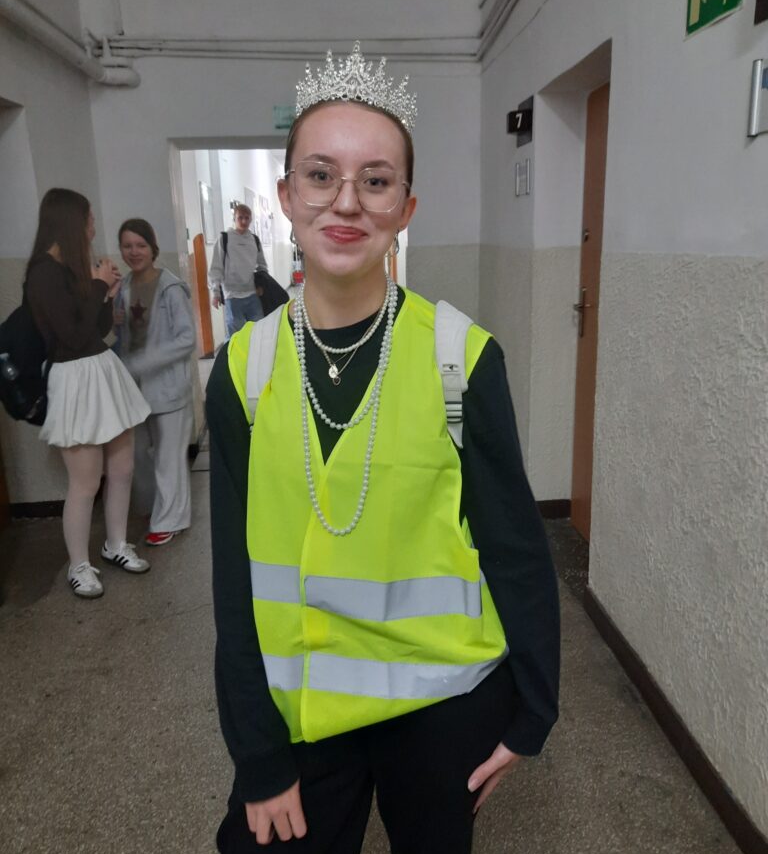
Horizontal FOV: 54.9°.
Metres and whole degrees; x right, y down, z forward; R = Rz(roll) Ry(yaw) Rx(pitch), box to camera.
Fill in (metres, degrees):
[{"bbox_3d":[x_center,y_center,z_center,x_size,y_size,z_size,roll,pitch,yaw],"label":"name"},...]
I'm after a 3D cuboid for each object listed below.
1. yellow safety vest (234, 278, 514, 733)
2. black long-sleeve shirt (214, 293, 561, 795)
[{"bbox_3d":[-0.003,0.133,1.045,0.380,0.640,0.270,-1,14,4],"label":"yellow safety vest"},{"bbox_3d":[0.012,0.185,1.064,0.500,0.740,0.270,-1,14,4],"label":"black long-sleeve shirt"}]

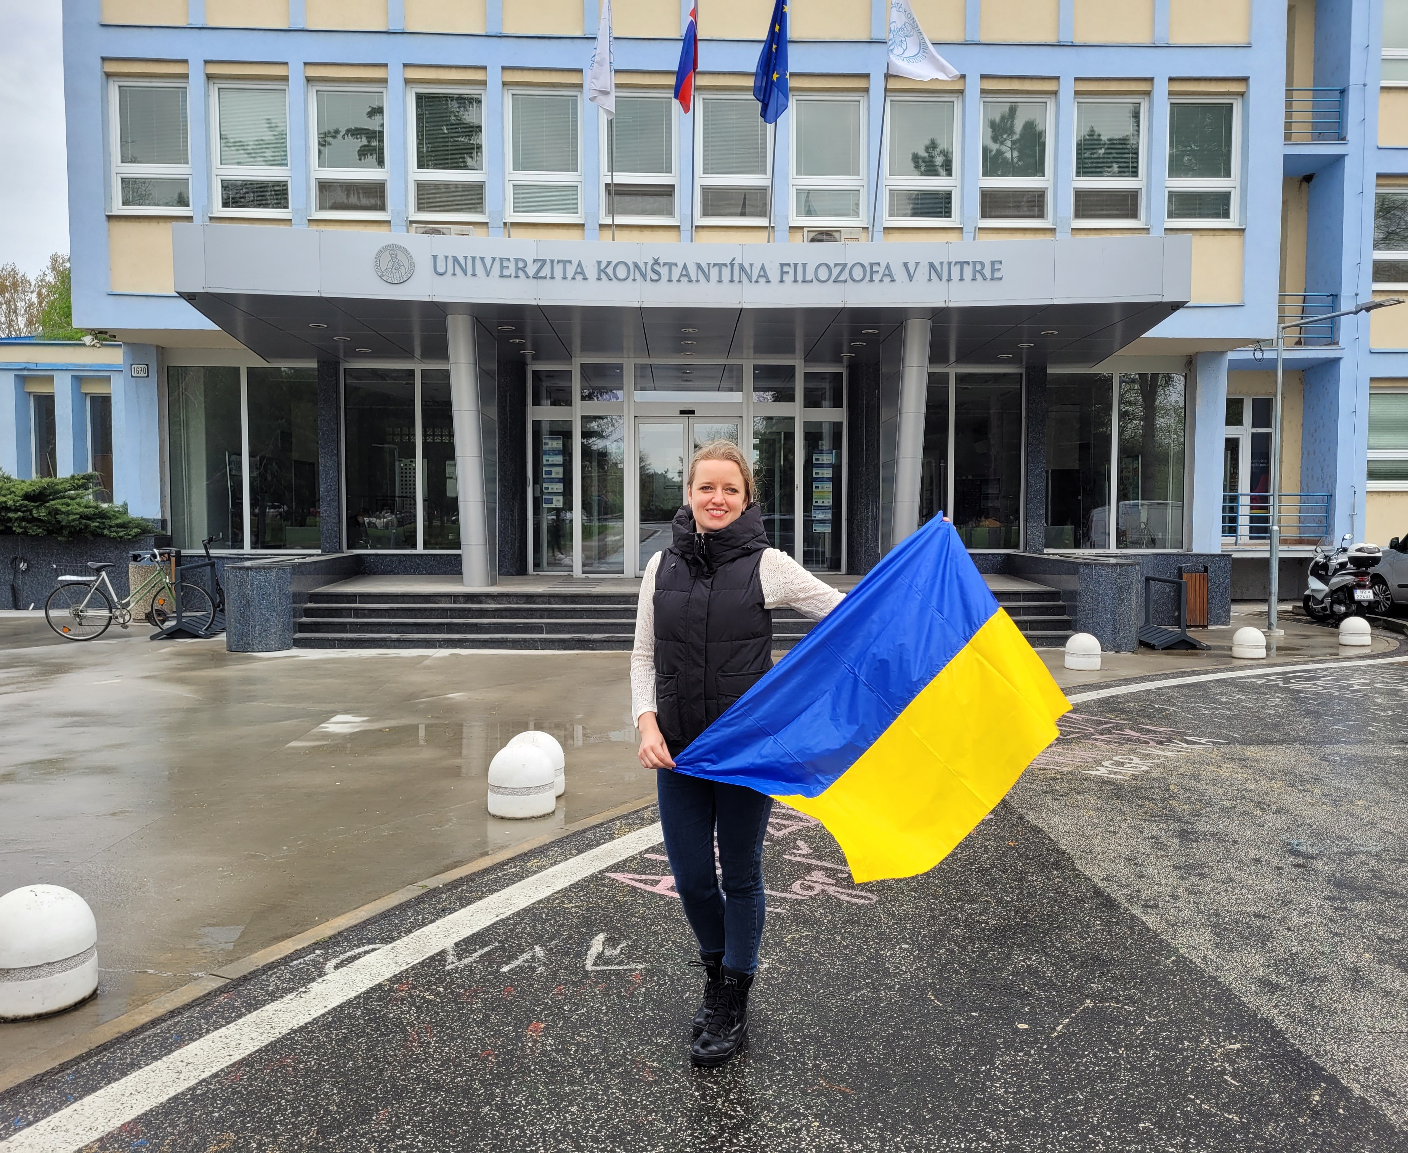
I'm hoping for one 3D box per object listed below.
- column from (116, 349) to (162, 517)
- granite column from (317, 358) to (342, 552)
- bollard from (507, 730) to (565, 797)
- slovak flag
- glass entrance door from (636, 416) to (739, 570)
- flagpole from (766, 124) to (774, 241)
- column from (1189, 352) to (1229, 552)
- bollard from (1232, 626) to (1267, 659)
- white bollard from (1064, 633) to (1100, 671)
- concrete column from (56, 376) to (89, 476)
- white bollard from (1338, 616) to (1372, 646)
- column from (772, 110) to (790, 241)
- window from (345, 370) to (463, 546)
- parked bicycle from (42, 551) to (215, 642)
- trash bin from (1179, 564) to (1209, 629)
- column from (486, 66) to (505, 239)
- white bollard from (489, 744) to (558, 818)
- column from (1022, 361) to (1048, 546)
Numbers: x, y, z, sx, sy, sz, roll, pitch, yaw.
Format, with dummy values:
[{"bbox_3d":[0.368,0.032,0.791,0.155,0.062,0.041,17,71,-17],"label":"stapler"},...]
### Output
[{"bbox_3d":[-8.472,-2.194,17.677,0.570,2.640,0.460,0,3,-1],"label":"column"},{"bbox_3d":[-5.844,-1.889,18.122,0.286,3.034,0.320,0,3,-2],"label":"granite column"},{"bbox_3d":[-0.915,1.010,6.226,0.339,0.348,0.339,0,3,0],"label":"bollard"},{"bbox_3d":[-0.247,-7.472,16.400,0.360,1.750,0.300,0,3,-2],"label":"slovak flag"},{"bbox_3d":[-0.223,-1.185,17.228,1.570,2.400,0.130,0,3,-1],"label":"glass entrance door"},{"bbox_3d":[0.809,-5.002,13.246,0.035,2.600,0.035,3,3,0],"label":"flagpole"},{"bbox_3d":[7.232,-1.780,16.744,0.437,2.867,0.430,0,3,-3],"label":"column"},{"bbox_3d":[5.859,0.716,12.400,0.335,0.330,0.335,0,3,-1],"label":"bollard"},{"bbox_3d":[3.727,0.744,11.350,0.333,0.340,0.333,0,3,-2],"label":"white bollard"},{"bbox_3d":[-10.159,-2.214,18.536,0.261,1.983,0.420,0,3,-2],"label":"concrete column"},{"bbox_3d":[7.818,0.655,13.850,0.333,0.340,0.333,0,3,-2],"label":"white bollard"},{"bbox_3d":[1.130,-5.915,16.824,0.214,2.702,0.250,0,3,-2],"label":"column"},{"bbox_3d":[-4.495,-1.804,17.844,2.110,2.850,0.120,0,3,-1],"label":"window"},{"bbox_3d":[-6.747,0.222,13.582,1.780,1.050,0.580,-1,3,-22],"label":"parked bicycle"},{"bbox_3d":[6.878,0.272,16.219,0.330,0.900,0.280,0,3,-2],"label":"trash bin"},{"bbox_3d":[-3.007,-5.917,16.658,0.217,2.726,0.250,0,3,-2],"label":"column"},{"bbox_3d":[-0.925,1.027,5.886,0.339,0.348,0.339,0,3,0],"label":"white bollard"},{"bbox_3d":[4.812,-1.747,16.921,0.299,2.790,0.340,0,3,-3],"label":"column"}]

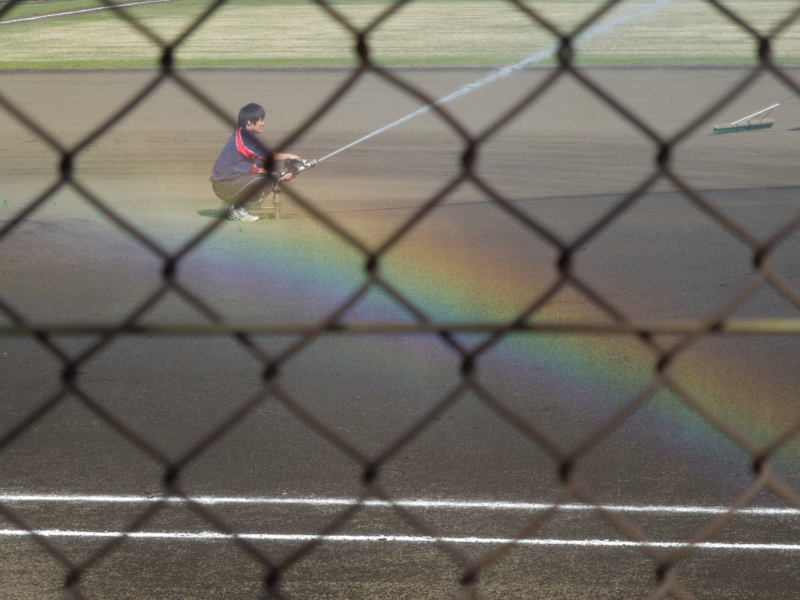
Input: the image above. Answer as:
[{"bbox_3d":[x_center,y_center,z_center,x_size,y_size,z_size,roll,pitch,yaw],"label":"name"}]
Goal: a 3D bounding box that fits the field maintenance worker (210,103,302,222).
[{"bbox_3d":[-1.250,-1.203,30.300,0.790,1.020,0.540,0,7,0],"label":"field maintenance worker"}]

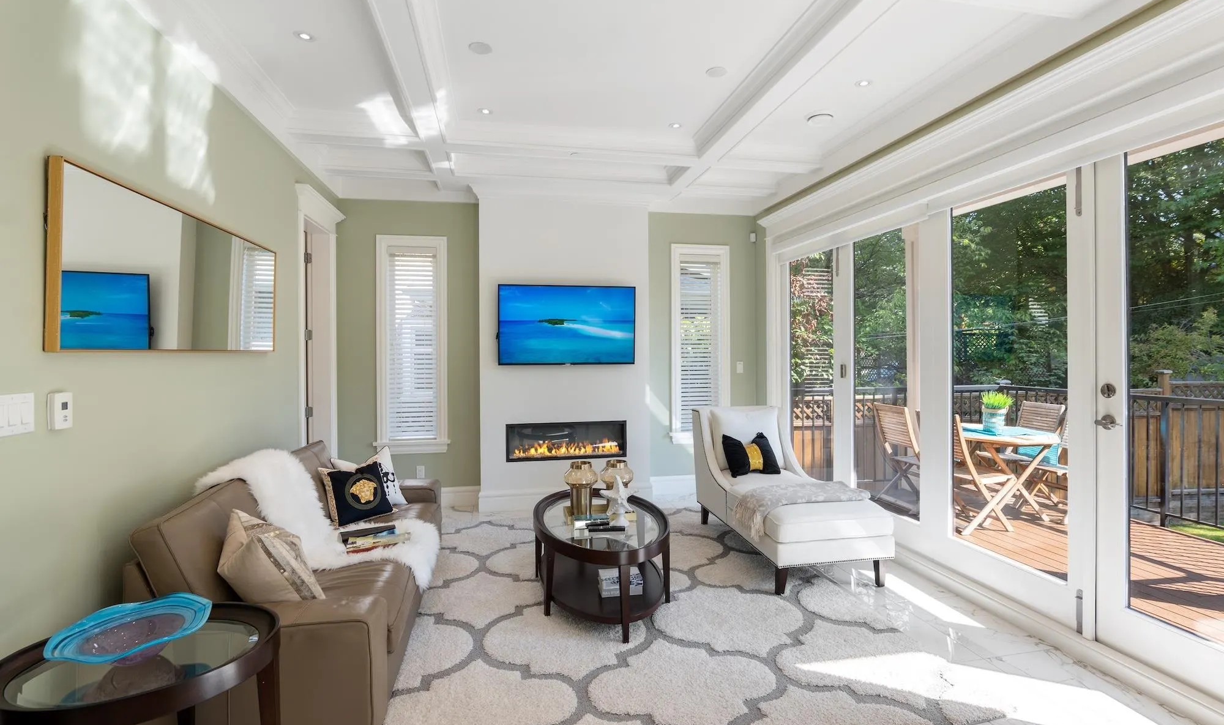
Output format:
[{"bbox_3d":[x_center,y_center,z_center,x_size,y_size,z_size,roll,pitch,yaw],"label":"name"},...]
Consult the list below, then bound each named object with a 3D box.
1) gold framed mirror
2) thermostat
[{"bbox_3d":[-1.910,-0.350,2.509,0.050,0.615,1.650,0,1,-12],"label":"gold framed mirror"},{"bbox_3d":[-1.761,0.157,1.731,0.028,0.113,0.073,0,1,-12],"label":"thermostat"}]

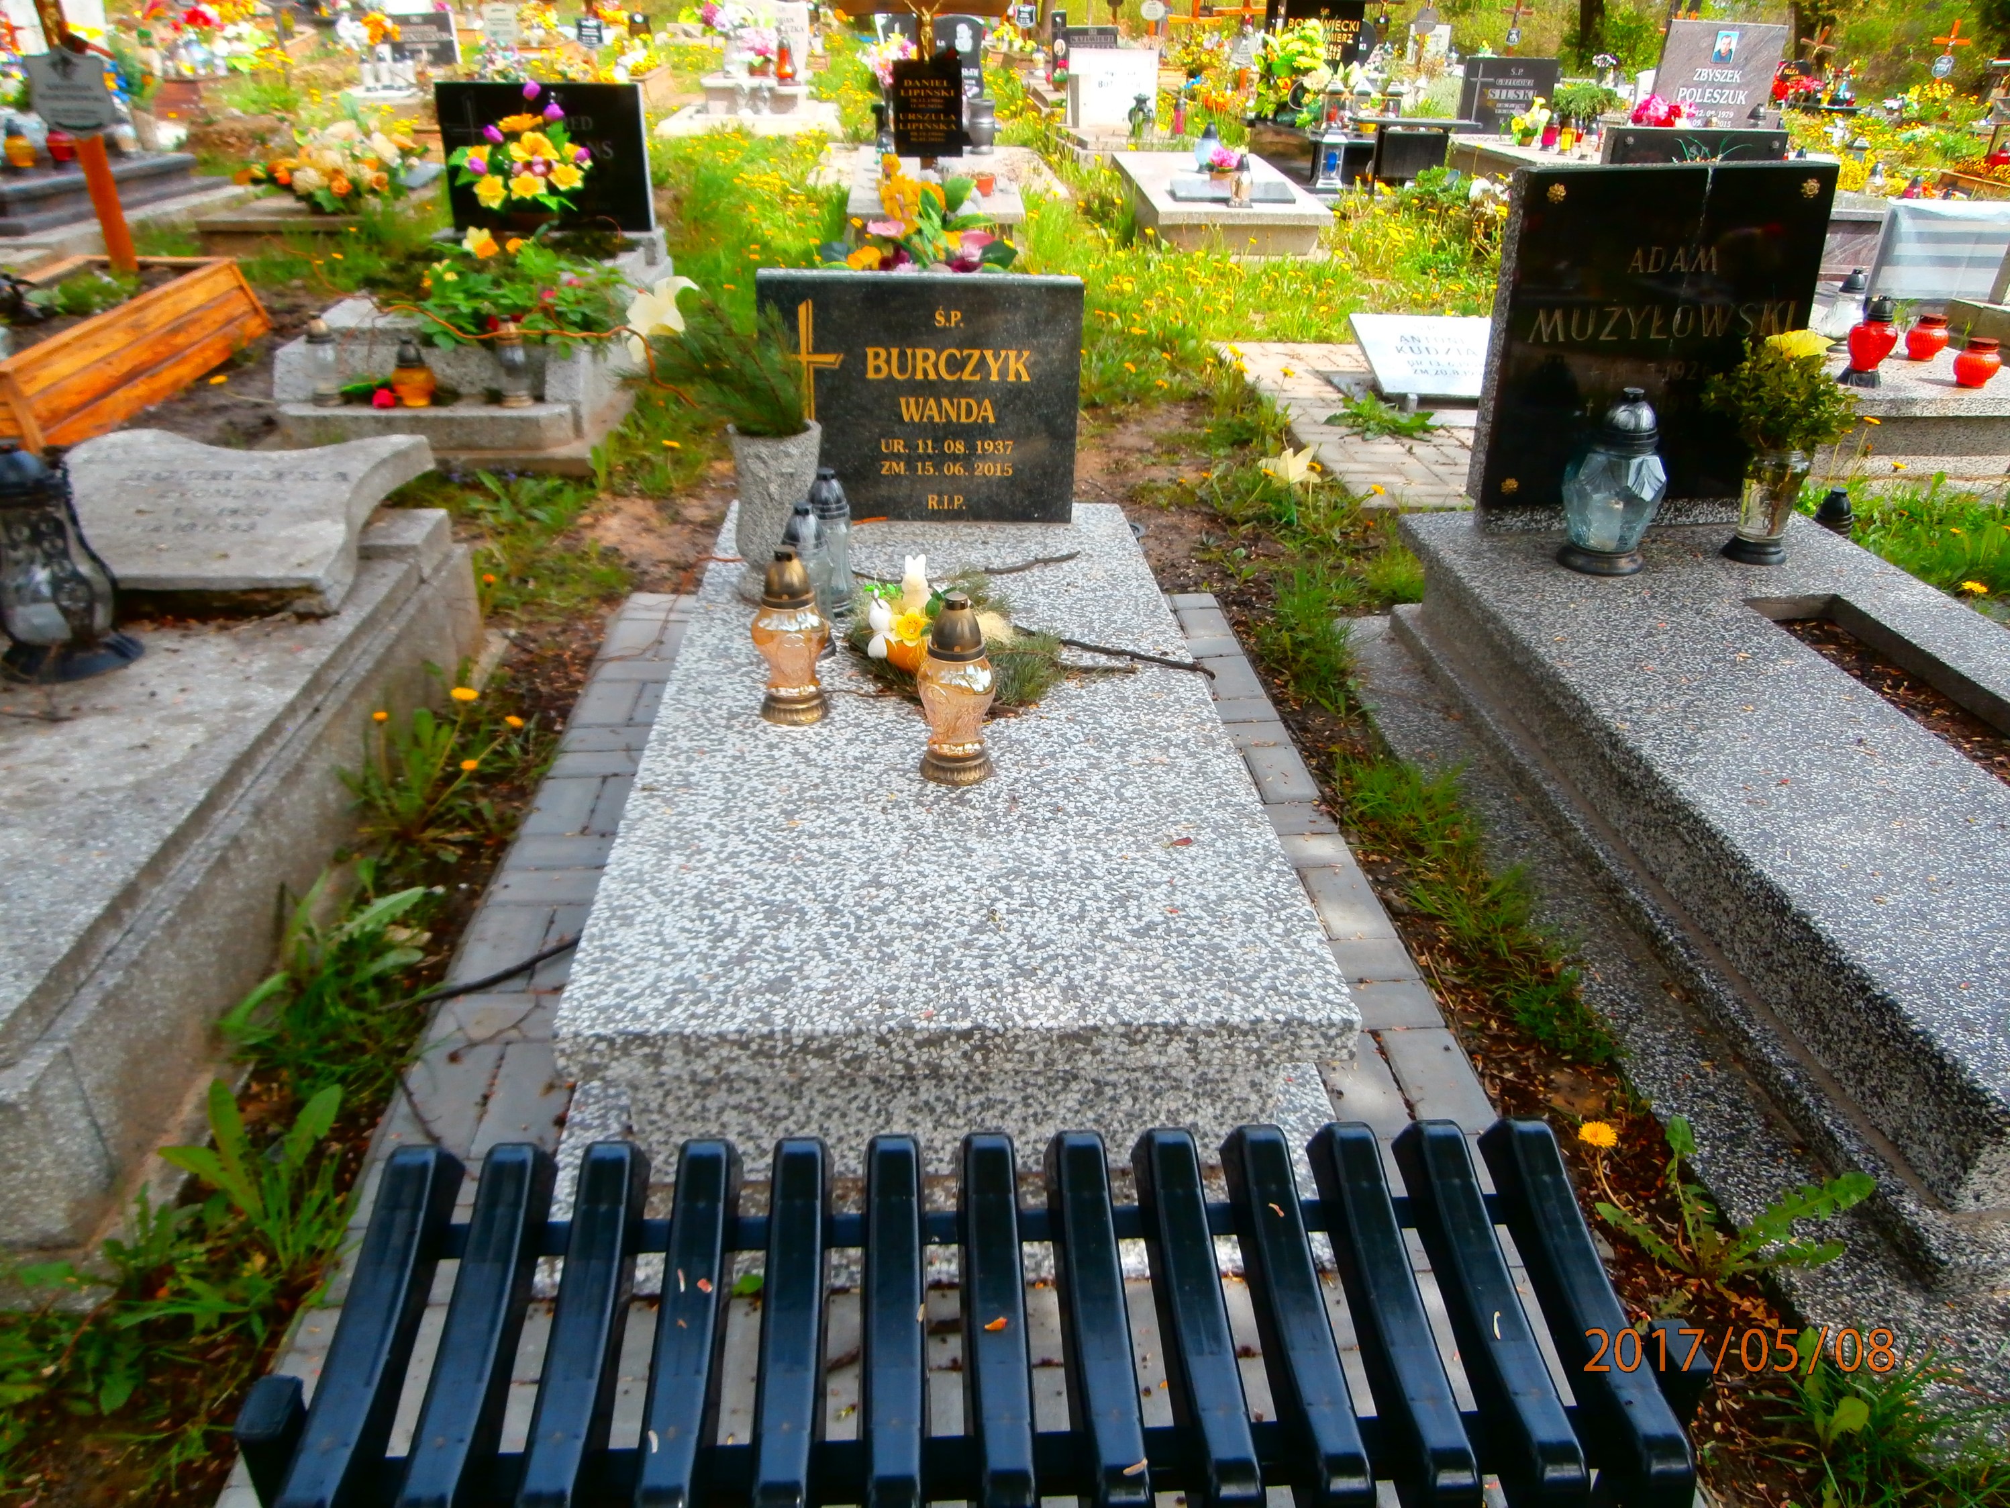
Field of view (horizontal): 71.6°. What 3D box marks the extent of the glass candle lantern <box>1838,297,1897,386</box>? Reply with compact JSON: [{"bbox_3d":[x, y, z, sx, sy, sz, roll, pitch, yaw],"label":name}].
[{"bbox_3d":[2.522,-1.203,4.059,0.120,0.245,0.120,0,28,-4],"label":"glass candle lantern"}]

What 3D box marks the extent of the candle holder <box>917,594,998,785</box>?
[{"bbox_3d":[-0.064,-0.091,1.846,0.103,0.252,0.103,0,28,-4],"label":"candle holder"}]

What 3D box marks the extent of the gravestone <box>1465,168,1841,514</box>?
[{"bbox_3d":[1.340,-0.832,2.902,0.726,0.710,0.065,-5,22,-14],"label":"gravestone"}]

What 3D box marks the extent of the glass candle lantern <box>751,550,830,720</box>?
[{"bbox_3d":[-0.299,-0.171,1.948,0.105,0.245,0.105,0,27,-4],"label":"glass candle lantern"}]

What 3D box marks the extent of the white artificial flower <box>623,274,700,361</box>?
[{"bbox_3d":[-0.545,-0.694,2.218,0.111,0.124,0.089,9,28,14],"label":"white artificial flower"}]

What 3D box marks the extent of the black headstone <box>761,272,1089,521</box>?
[{"bbox_3d":[-0.162,-0.693,2.726,0.605,0.465,0.080,0,27,-4],"label":"black headstone"}]

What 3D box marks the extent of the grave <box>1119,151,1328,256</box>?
[{"bbox_3d":[1.212,-3.254,8.231,0.930,0.235,1.978,0,31,-4],"label":"grave"}]

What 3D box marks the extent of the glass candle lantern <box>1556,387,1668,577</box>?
[{"bbox_3d":[1.185,-0.531,2.698,0.178,0.345,0.178,0,28,-4],"label":"glass candle lantern"}]

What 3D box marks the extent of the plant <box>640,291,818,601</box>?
[{"bbox_3d":[-0.441,-0.507,2.317,0.271,0.492,0.219,0,27,-4],"label":"plant"}]

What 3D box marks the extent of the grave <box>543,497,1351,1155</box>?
[{"bbox_3d":[-0.104,-0.006,2.244,0.814,0.270,1.746,0,28,-4],"label":"grave"}]

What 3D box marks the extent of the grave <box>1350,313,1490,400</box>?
[{"bbox_3d":[1.474,-1.345,4.747,0.497,0.036,0.513,0,46,-4],"label":"grave"}]

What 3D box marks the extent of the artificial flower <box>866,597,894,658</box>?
[{"bbox_3d":[-0.191,-0.194,2.127,0.043,0.095,0.043,0,27,-4],"label":"artificial flower"}]

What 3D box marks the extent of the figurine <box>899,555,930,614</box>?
[{"bbox_3d":[-0.141,-0.264,2.205,0.046,0.111,0.045,0,28,-4],"label":"figurine"}]

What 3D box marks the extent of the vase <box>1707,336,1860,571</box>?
[{"bbox_3d":[1.501,-0.601,2.750,0.254,0.444,0.254,0,28,-4],"label":"vase"}]

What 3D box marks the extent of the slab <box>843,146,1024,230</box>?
[{"bbox_3d":[-0.340,-2.807,6.871,0.796,0.070,1.670,0,33,-3],"label":"slab"}]

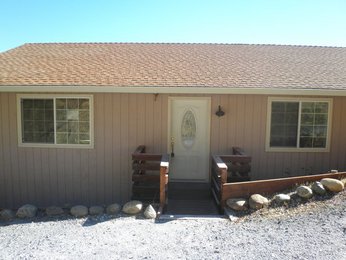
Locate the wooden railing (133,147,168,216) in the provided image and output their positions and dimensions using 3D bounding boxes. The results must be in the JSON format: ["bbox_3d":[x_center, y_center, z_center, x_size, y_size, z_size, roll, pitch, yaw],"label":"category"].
[{"bbox_3d":[-0.445,0.970,5.487,0.790,0.920,2.080,1,6,1],"label":"wooden railing"}]

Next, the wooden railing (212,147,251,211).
[{"bbox_3d":[1.210,0.981,5.460,0.840,0.900,2.100,1,6,1],"label":"wooden railing"}]

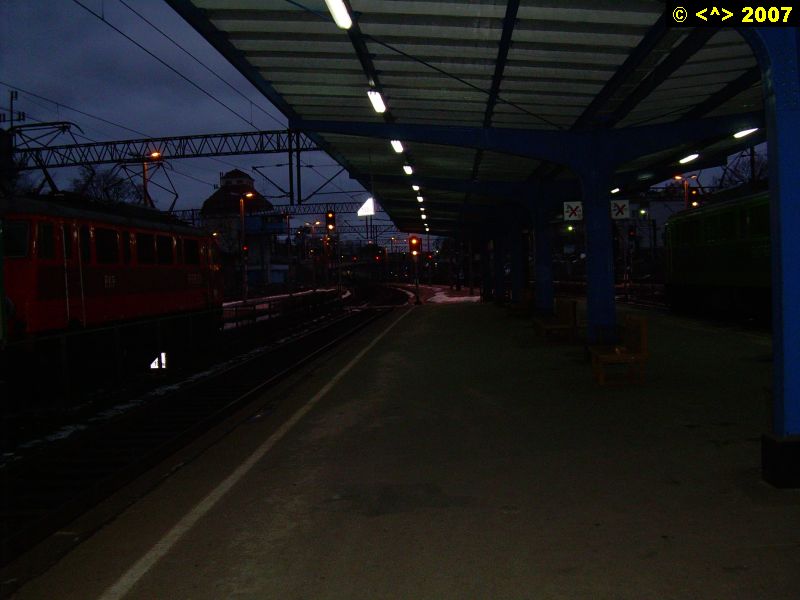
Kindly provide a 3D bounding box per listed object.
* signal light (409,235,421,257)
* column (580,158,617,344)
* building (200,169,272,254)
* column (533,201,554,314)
[{"bbox_3d":[0.826,-3.103,50.000,0.600,1.220,0.400,-2,2,3],"label":"signal light"},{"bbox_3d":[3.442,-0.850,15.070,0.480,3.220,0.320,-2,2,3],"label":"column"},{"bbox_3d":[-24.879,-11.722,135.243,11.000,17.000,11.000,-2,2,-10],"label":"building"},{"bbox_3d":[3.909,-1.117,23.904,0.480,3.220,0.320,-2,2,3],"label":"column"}]

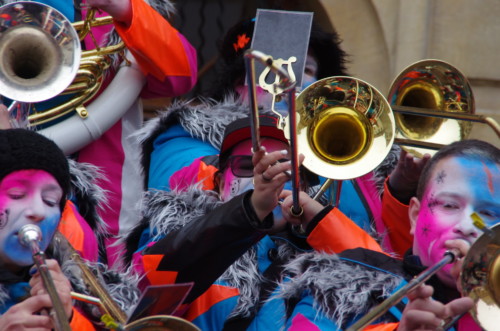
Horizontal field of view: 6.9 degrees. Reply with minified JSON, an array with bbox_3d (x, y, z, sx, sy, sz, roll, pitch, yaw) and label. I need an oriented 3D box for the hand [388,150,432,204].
[{"bbox_3d":[0.345,0.020,8.800,0.100,0.135,0.085,12,0,-6],"label":"hand"}]

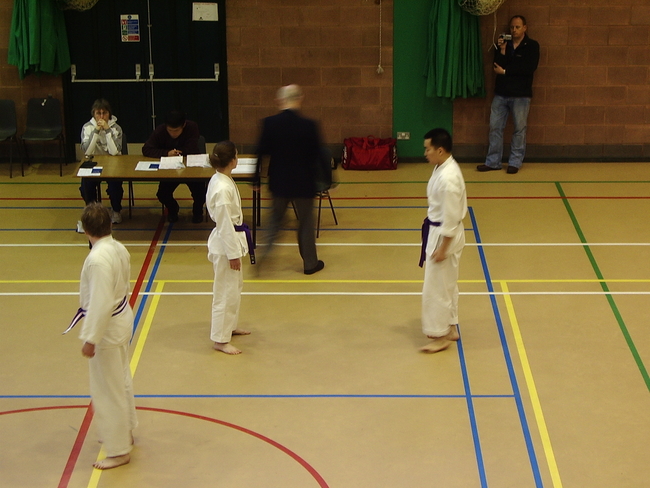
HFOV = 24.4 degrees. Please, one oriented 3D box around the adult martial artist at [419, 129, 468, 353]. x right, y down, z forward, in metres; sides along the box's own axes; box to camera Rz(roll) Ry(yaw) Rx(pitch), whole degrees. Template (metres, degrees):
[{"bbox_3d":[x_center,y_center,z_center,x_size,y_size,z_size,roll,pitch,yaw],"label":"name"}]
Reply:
[{"bbox_3d":[0.946,-0.035,11.994,0.400,1.800,0.500,-3,19,-9],"label":"adult martial artist"}]

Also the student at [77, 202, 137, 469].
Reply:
[{"bbox_3d":[-1.490,0.604,10.160,0.370,1.810,0.470,11,22,30],"label":"student"}]

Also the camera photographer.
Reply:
[{"bbox_3d":[2.049,-1.675,16.763,0.600,1.770,0.450,9,21,24],"label":"camera photographer"}]

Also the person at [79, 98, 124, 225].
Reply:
[{"bbox_3d":[-2.236,-0.846,15.258,0.500,1.240,0.800,-1,19,-1],"label":"person"}]

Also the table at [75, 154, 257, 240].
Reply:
[{"bbox_3d":[-1.524,-0.408,14.773,1.820,0.720,0.770,0,19,1],"label":"table"}]

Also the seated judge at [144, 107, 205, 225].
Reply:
[{"bbox_3d":[-1.506,-0.804,15.260,0.620,1.160,0.780,-1,19,-1],"label":"seated judge"}]

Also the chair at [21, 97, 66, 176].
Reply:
[{"bbox_3d":[-3.177,-1.208,17.011,0.470,0.790,0.530,-1,19,-1],"label":"chair"}]

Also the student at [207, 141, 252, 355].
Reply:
[{"bbox_3d":[-0.764,0.005,12.046,0.370,1.710,0.470,0,19,1],"label":"student"}]

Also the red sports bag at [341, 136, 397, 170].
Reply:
[{"bbox_3d":[0.509,-1.052,17.194,0.610,0.330,0.290,0,19,1],"label":"red sports bag"}]

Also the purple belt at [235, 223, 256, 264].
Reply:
[{"bbox_3d":[-0.689,-0.006,12.031,0.300,0.340,0.320,0,19,1],"label":"purple belt"}]

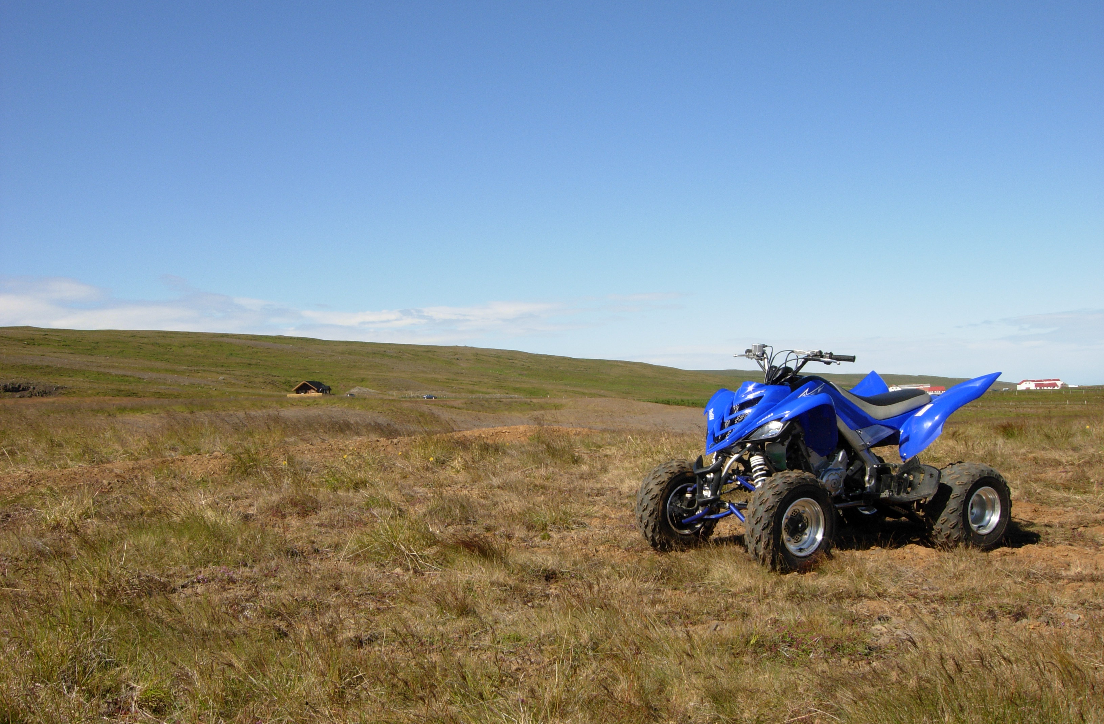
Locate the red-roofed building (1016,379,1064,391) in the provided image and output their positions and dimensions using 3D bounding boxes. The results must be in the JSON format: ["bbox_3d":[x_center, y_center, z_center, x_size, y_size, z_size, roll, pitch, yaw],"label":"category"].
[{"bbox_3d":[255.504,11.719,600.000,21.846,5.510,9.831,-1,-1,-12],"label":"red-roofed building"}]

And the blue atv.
[{"bbox_3d":[1.522,0.490,6.391,1.850,1.140,1.160,-1,-1,-29],"label":"blue atv"}]

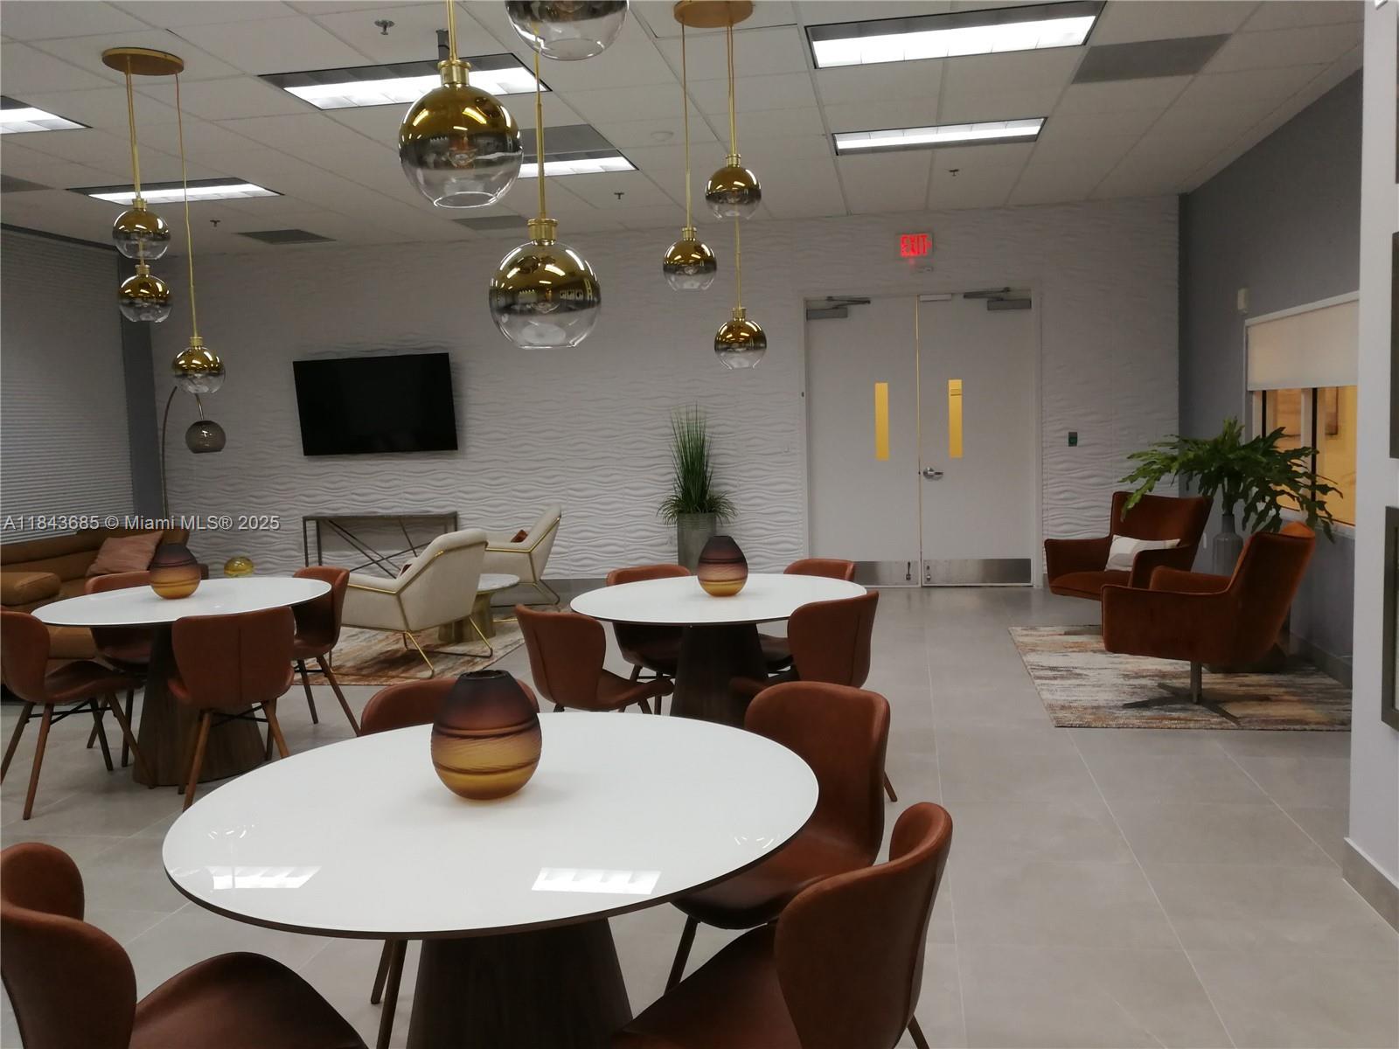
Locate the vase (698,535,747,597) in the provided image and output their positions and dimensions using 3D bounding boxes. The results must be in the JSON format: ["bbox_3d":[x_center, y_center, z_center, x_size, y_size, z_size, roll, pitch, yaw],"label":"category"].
[{"bbox_3d":[0.092,0.163,4.465,0.205,0.245,0.205,-1,6,11],"label":"vase"}]

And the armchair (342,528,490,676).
[{"bbox_3d":[-1.776,0.467,6.781,0.810,0.800,0.700,1,6,24],"label":"armchair"}]

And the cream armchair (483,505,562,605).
[{"bbox_3d":[-1.471,0.294,8.639,0.790,0.830,0.710,-2,5,-5],"label":"cream armchair"}]

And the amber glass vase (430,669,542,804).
[{"bbox_3d":[-0.410,0.396,2.099,0.212,0.235,0.212,-2,5,0],"label":"amber glass vase"}]

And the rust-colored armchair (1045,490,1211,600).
[{"bbox_3d":[2.798,0.263,7.163,0.770,0.870,0.770,-5,6,-30],"label":"rust-colored armchair"}]

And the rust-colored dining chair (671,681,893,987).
[{"bbox_3d":[0.163,0.808,2.505,0.540,0.820,0.480,-7,7,-42],"label":"rust-colored dining chair"}]

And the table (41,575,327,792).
[{"bbox_3d":[-2.242,0.705,4.858,1.180,0.760,1.180,-2,5,0],"label":"table"}]

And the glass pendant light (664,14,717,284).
[{"bbox_3d":[-0.052,-1.517,4.496,0.222,1.086,0.222,-1,6,11],"label":"glass pendant light"}]

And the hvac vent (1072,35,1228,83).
[{"bbox_3d":[2.155,-2.234,5.245,0.600,0.030,0.590,-1,6,11],"label":"hvac vent"}]

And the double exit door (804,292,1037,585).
[{"bbox_3d":[1.821,-0.686,9.068,1.840,2.430,0.080,-1,6,11],"label":"double exit door"}]

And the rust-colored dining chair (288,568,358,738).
[{"bbox_3d":[-1.949,0.632,5.214,0.480,0.820,0.540,3,7,42],"label":"rust-colored dining chair"}]

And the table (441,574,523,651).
[{"bbox_3d":[-1.650,0.608,7.703,0.780,0.390,0.780,-2,5,0],"label":"table"}]

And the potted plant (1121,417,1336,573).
[{"bbox_3d":[2.885,-0.126,6.016,1.050,0.930,0.950,-1,6,11],"label":"potted plant"}]

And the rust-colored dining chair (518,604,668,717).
[{"bbox_3d":[-0.344,0.686,3.985,0.480,0.800,0.540,3,7,42],"label":"rust-colored dining chair"}]

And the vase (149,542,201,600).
[{"bbox_3d":[-2.343,0.206,4.877,0.215,0.238,0.215,-2,5,0],"label":"vase"}]

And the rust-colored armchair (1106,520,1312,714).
[{"bbox_3d":[2.497,0.435,5.306,0.840,0.870,0.750,2,7,36],"label":"rust-colored armchair"}]

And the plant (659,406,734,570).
[{"bbox_3d":[-0.022,-0.192,9.281,0.630,1.580,0.600,-1,5,11],"label":"plant"}]

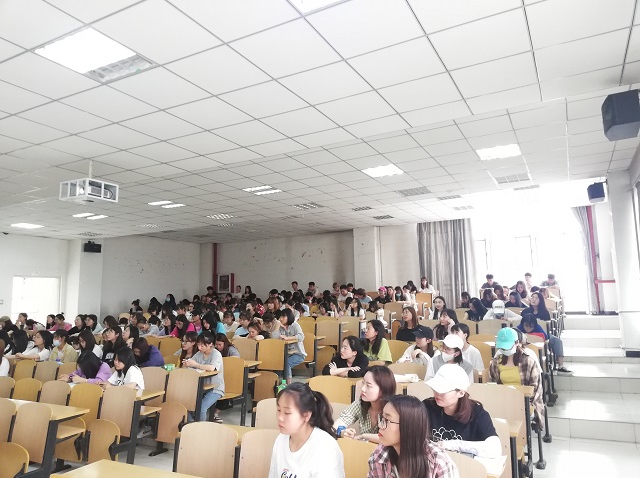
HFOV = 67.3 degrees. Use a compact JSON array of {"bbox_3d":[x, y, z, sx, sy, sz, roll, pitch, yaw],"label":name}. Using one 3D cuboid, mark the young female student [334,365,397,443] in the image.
[{"bbox_3d":[0.272,1.328,2.842,0.460,1.140,0.680,-7,-9,37],"label":"young female student"}]

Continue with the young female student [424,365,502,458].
[{"bbox_3d":[0.749,1.268,2.573,0.480,1.160,0.680,-7,-9,35],"label":"young female student"}]

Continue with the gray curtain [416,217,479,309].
[{"bbox_3d":[3.785,0.868,14.393,1.680,2.820,0.200,-6,-9,27],"label":"gray curtain"}]

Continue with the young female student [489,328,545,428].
[{"bbox_3d":[1.681,1.418,4.155,0.500,1.260,0.720,-6,-8,27],"label":"young female student"}]

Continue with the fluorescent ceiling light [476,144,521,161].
[{"bbox_3d":[2.640,-1.290,7.082,0.600,0.070,0.600,-6,-8,27],"label":"fluorescent ceiling light"}]

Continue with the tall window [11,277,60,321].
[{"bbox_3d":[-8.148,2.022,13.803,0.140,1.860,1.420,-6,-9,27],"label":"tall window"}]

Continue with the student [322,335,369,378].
[{"bbox_3d":[0.276,1.521,4.684,0.470,1.130,0.700,-7,-9,35],"label":"student"}]

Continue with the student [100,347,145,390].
[{"bbox_3d":[-2.338,1.846,5.557,0.480,1.160,0.700,-6,-9,32],"label":"student"}]

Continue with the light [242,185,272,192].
[{"bbox_3d":[-1.138,-0.915,8.827,0.590,0.060,0.220,-6,-9,27],"label":"light"}]

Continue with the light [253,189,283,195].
[{"bbox_3d":[-0.982,-0.917,9.168,0.580,0.080,0.240,-6,-9,27],"label":"light"}]

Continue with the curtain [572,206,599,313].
[{"bbox_3d":[7.426,0.575,13.404,0.450,3.030,0.220,-6,-8,27],"label":"curtain"}]

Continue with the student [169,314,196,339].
[{"bbox_3d":[-2.446,1.909,8.273,0.500,1.220,0.700,-7,-9,32],"label":"student"}]

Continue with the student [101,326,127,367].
[{"bbox_3d":[-2.730,1.783,6.295,0.440,1.200,0.670,-7,-9,35],"label":"student"}]

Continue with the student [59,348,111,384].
[{"bbox_3d":[-2.647,1.778,5.312,0.520,1.110,0.750,-7,-9,35],"label":"student"}]

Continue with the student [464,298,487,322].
[{"bbox_3d":[2.620,1.563,8.010,0.460,1.140,0.700,-8,-10,39],"label":"student"}]

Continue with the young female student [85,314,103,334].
[{"bbox_3d":[-4.615,2.163,9.757,0.470,1.210,0.700,-6,-9,32],"label":"young female student"}]

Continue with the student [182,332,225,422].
[{"bbox_3d":[-1.455,1.769,6.007,0.480,1.200,0.700,-8,-10,39],"label":"student"}]

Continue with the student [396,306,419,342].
[{"bbox_3d":[1.173,1.541,6.469,0.480,1.260,0.700,-7,-9,35],"label":"student"}]

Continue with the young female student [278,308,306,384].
[{"bbox_3d":[-0.367,1.646,7.082,0.440,1.210,0.680,-8,-10,39],"label":"young female student"}]

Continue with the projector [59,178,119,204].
[{"bbox_3d":[-2.682,-0.520,5.605,0.470,0.220,0.420,-6,-9,27],"label":"projector"}]

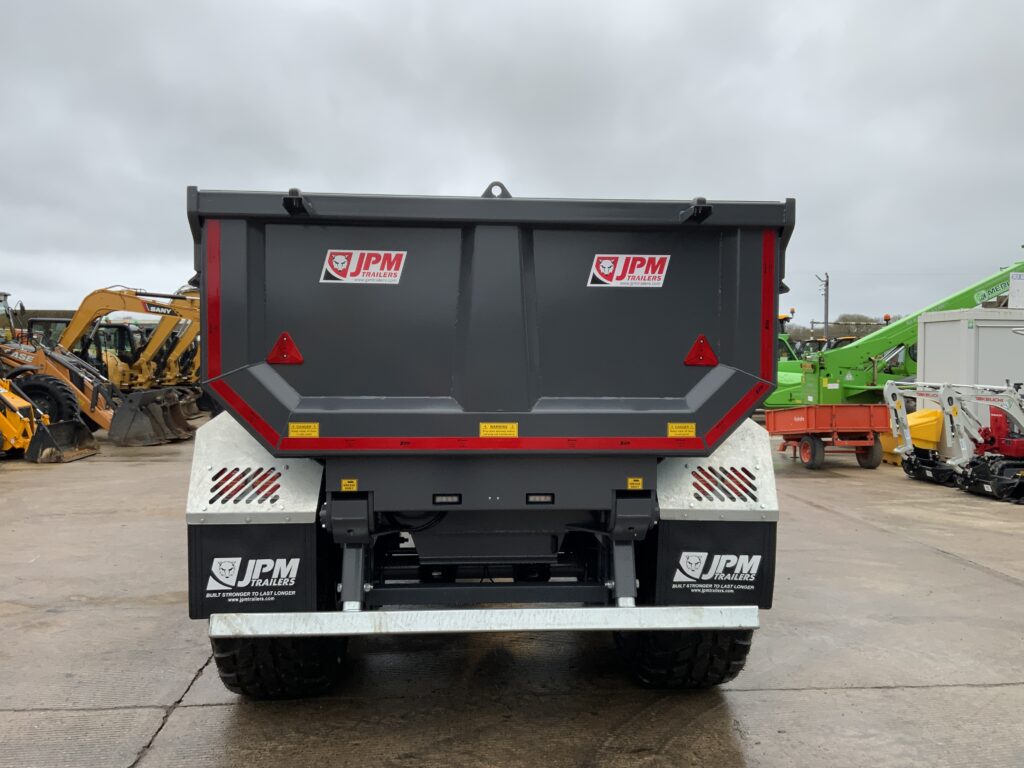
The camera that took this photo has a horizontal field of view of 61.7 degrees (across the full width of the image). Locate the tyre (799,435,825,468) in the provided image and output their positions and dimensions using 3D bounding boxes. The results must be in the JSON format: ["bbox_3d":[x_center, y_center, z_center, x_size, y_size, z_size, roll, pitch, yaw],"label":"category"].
[{"bbox_3d":[4.724,1.078,13.500,0.200,0.525,0.525,0,1,-6],"label":"tyre"}]

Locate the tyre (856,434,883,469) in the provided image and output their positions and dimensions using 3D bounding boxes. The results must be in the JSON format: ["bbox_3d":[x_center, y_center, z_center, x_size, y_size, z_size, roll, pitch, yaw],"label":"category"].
[{"bbox_3d":[5.659,1.084,13.580,0.200,0.525,0.525,0,1,-6],"label":"tyre"}]

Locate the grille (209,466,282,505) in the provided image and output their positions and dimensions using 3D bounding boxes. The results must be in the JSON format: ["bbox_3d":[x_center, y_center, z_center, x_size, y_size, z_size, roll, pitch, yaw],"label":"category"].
[{"bbox_3d":[-1.118,0.429,3.600,0.302,0.158,0.020,0,-23,-5],"label":"grille"}]

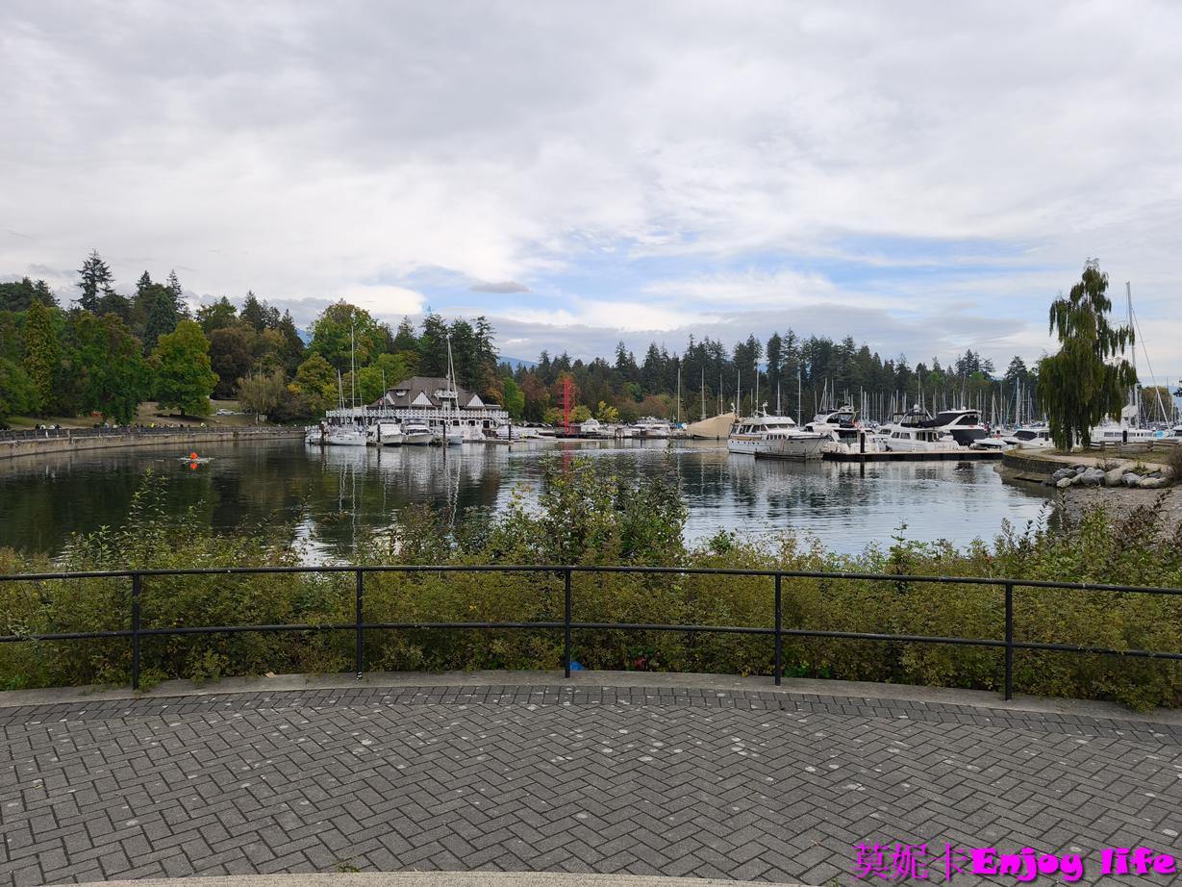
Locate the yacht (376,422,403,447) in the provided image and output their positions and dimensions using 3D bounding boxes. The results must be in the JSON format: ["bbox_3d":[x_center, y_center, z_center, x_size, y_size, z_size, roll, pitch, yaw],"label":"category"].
[{"bbox_3d":[-34.800,-1.946,137.400,4.200,4.300,12.000,-1,2,-31],"label":"yacht"}]

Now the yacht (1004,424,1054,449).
[{"bbox_3d":[56.200,-0.599,101.000,3.200,3.300,9.000,0,1,-20],"label":"yacht"}]

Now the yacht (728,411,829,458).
[{"bbox_3d":[21.800,-1.216,88.800,4.900,5.100,17.800,0,1,-18],"label":"yacht"}]

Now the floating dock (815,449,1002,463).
[{"bbox_3d":[34.000,1.340,84.300,20.000,0.600,3.000,0,1,-8],"label":"floating dock"}]

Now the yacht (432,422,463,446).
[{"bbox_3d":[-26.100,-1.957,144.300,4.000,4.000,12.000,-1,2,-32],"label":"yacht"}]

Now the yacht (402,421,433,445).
[{"bbox_3d":[-30.600,-2.002,139.800,4.200,4.300,12.000,-1,2,-31],"label":"yacht"}]

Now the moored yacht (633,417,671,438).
[{"bbox_3d":[17.400,-4.441,221.000,12.000,5.400,4.200,-1,2,-32],"label":"moored yacht"}]

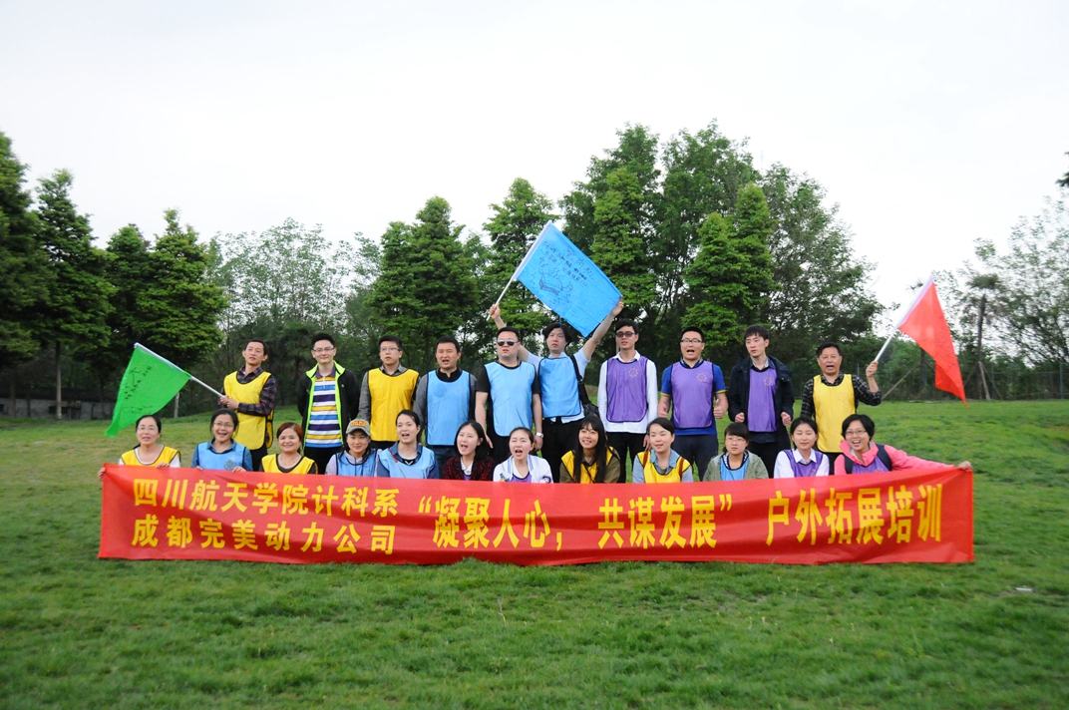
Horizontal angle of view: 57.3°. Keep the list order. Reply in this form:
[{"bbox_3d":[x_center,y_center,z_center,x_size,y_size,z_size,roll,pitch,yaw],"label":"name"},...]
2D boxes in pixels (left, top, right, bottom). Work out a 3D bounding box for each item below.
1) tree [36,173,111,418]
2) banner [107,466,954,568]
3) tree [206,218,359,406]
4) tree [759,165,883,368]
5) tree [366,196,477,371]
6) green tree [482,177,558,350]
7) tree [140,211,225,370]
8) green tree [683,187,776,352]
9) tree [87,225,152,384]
[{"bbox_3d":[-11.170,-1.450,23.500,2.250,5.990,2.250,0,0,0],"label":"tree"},{"bbox_3d":[0.014,1.153,7.050,6.300,0.700,0.220,0,0,0],"label":"banner"},{"bbox_3d":[-7.980,-1.370,31.000,4.860,5.940,4.860,0,0,0],"label":"tree"},{"bbox_3d":[8.260,-2.110,29.000,4.140,7.090,4.140,0,0,0],"label":"tree"},{"bbox_3d":[-2.850,-1.340,25.000,2.930,5.450,2.930,0,0,0],"label":"tree"},{"bbox_3d":[-0.290,-1.580,25.000,2.140,5.880,2.140,0,0,0],"label":"green tree"},{"bbox_3d":[-8.570,-1.030,24.000,2.100,5.060,2.100,0,0,0],"label":"tree"},{"bbox_3d":[4.780,-1.410,24.000,2.400,5.380,2.400,0,0,0],"label":"green tree"},{"bbox_3d":[-10.980,-0.940,26.000,1.850,5.090,1.850,0,0,0],"label":"tree"}]

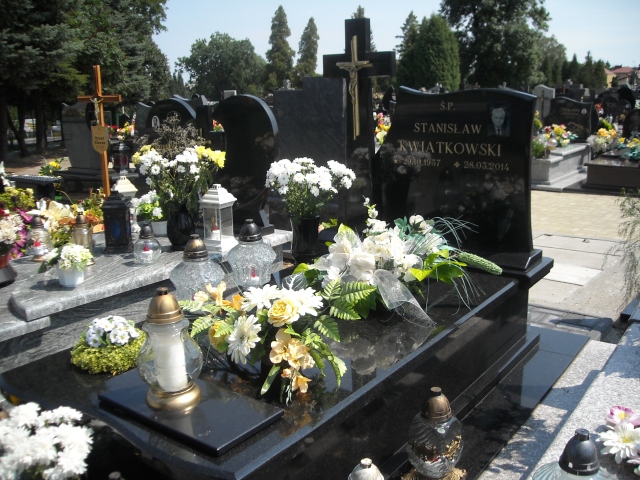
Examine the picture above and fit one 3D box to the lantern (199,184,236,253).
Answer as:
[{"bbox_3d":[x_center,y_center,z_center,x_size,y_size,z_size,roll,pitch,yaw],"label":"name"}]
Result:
[{"bbox_3d":[-0.534,-0.119,3.369,0.145,0.335,0.145,8,14,33],"label":"lantern"}]

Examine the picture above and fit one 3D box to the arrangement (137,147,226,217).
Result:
[{"bbox_3d":[-0.745,-0.310,3.430,0.450,0.360,0.400,-3,12,-12],"label":"arrangement"}]

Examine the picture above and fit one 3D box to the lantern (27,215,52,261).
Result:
[{"bbox_3d":[-1.380,-0.014,3.162,0.110,0.215,0.110,-5,13,-23],"label":"lantern"}]

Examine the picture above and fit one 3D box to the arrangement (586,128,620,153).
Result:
[{"bbox_3d":[4.644,-1.646,10.600,0.500,0.400,0.420,8,14,33],"label":"arrangement"}]

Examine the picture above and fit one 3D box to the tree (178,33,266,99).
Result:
[{"bbox_3d":[-9.342,-15.805,61.425,8.430,8.030,8.430,-2,12,-8],"label":"tree"}]

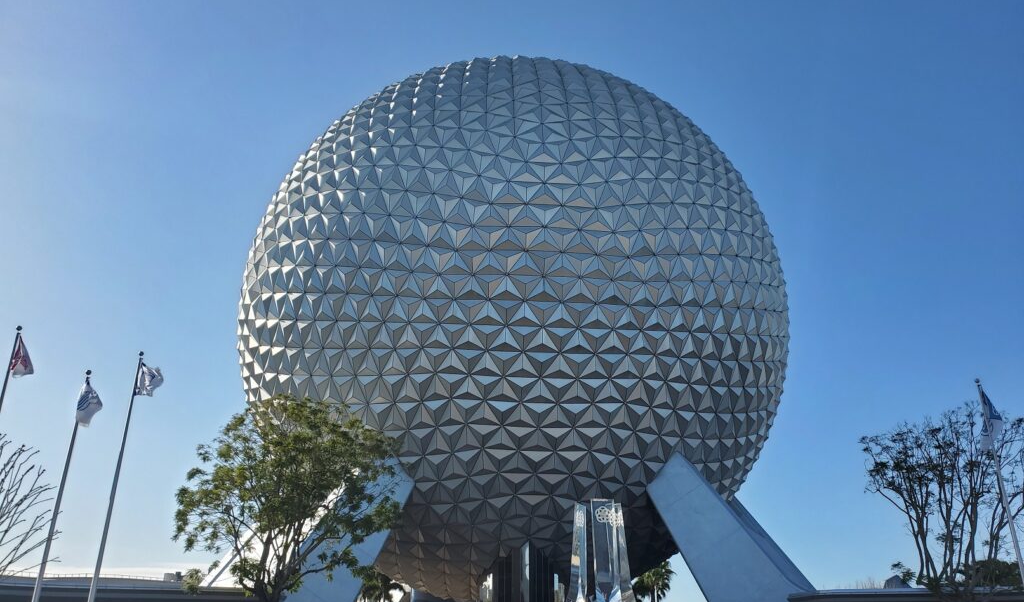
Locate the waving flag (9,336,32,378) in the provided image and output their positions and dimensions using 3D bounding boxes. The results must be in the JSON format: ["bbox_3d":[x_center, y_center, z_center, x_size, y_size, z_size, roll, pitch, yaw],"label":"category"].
[{"bbox_3d":[-16.005,1.821,25.121,0.780,1.380,0.400,5,-24,-10],"label":"waving flag"}]

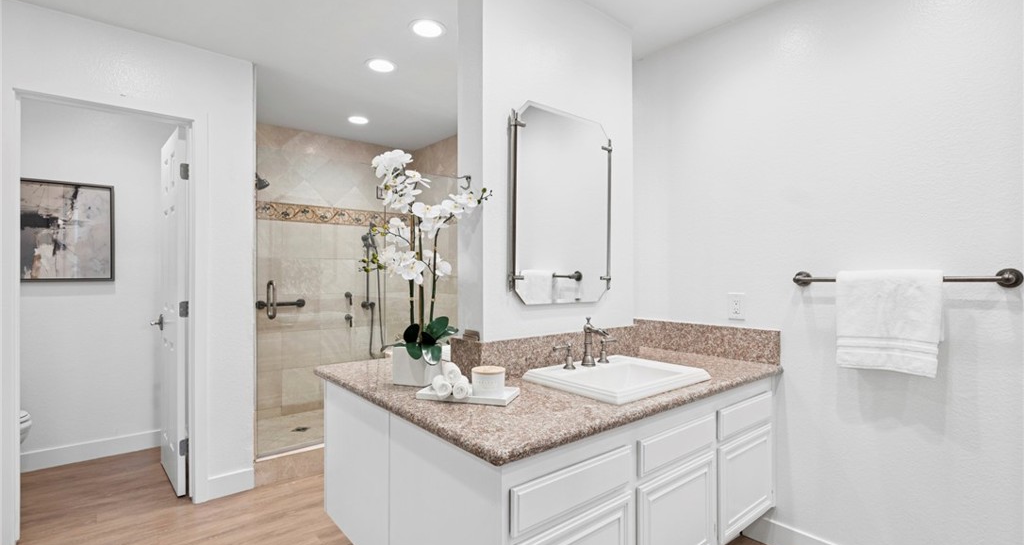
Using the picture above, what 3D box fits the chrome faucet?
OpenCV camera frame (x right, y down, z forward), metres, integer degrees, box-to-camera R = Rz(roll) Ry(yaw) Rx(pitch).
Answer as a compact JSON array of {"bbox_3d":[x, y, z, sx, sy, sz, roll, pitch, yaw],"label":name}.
[{"bbox_3d":[0.349,0.286,1.882,0.058,0.196,0.135,0,0,-40],"label":"chrome faucet"}]

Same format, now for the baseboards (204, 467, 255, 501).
[{"bbox_3d":[-1.578,1.183,2.538,0.240,0.114,0.016,0,0,-40],"label":"baseboards"}]

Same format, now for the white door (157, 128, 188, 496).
[{"bbox_3d":[-2.031,0.214,2.718,0.036,2.025,0.610,0,0,-45],"label":"white door"}]

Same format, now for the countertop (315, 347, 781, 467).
[{"bbox_3d":[0.188,0.416,1.992,1.611,0.037,1.240,0,0,-40],"label":"countertop"}]

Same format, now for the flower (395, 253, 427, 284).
[{"bbox_3d":[-0.366,-0.015,1.650,0.110,0.110,0.060,0,0,-6],"label":"flower"}]

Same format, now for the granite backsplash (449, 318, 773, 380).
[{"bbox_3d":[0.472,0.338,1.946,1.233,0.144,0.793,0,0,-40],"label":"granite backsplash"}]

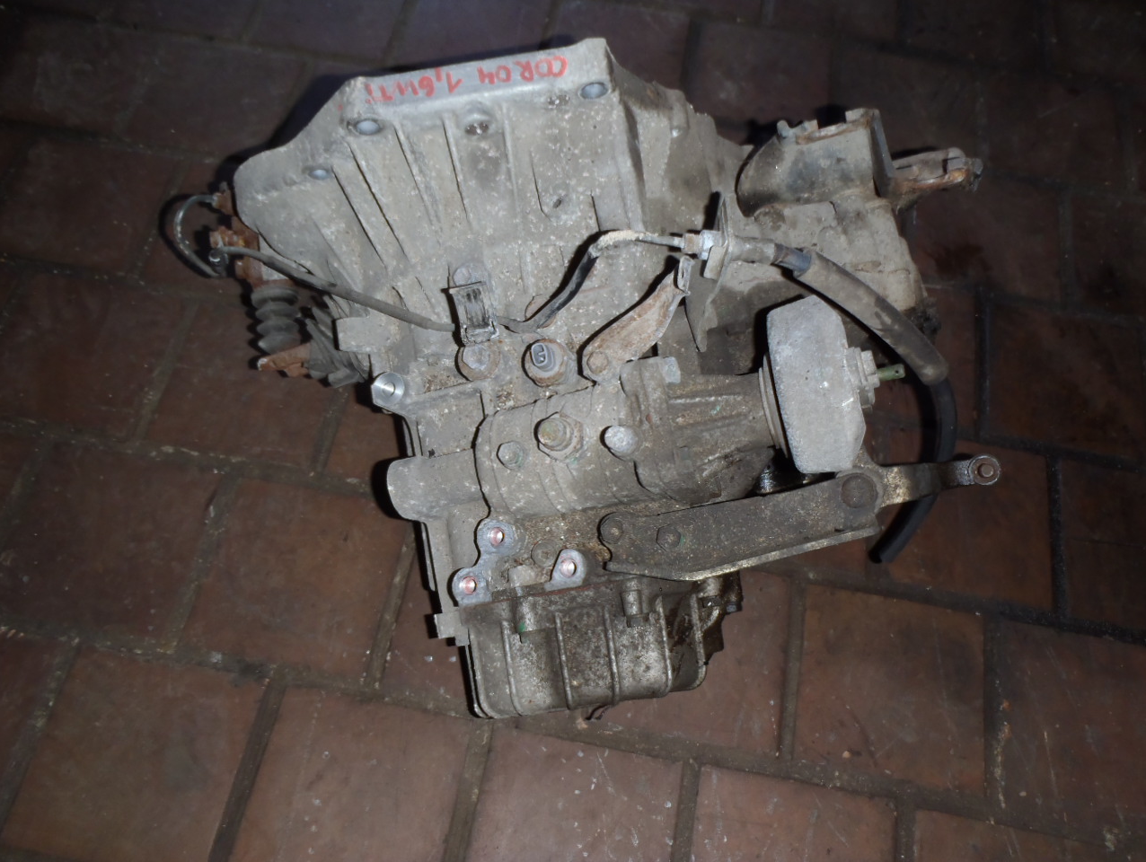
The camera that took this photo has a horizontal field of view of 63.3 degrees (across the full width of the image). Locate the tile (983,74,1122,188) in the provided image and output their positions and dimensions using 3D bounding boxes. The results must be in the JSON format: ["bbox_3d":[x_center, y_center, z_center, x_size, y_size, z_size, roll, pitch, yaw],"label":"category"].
[{"bbox_3d":[0.535,-0.334,1.045,0.149,0.015,0.147,10,64,2],"label":"tile"}]

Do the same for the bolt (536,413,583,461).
[{"bbox_3d":[-0.010,0.002,0.545,0.026,0.024,0.026,0,76,22],"label":"bolt"}]

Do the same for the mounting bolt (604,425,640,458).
[{"bbox_3d":[0.028,0.006,0.535,0.019,0.015,0.019,-2,84,14],"label":"mounting bolt"}]

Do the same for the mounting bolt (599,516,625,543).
[{"bbox_3d":[0.023,0.059,0.550,0.014,0.009,0.014,0,76,22],"label":"mounting bolt"}]

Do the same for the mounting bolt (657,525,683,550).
[{"bbox_3d":[0.059,0.065,0.570,0.015,0.008,0.015,-2,84,14],"label":"mounting bolt"}]

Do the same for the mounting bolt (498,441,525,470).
[{"bbox_3d":[-0.036,0.014,0.550,0.016,0.009,0.016,-2,84,14],"label":"mounting bolt"}]

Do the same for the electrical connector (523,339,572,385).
[{"bbox_3d":[-0.017,-0.043,0.560,0.026,0.024,0.026,17,83,25],"label":"electrical connector"}]

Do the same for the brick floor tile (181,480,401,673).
[{"bbox_3d":[-0.229,0.125,0.794,0.152,0.020,0.151,10,65,3],"label":"brick floor tile"}]

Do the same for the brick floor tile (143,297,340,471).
[{"bbox_3d":[-0.298,-0.040,0.869,0.153,0.020,0.150,10,65,3],"label":"brick floor tile"}]

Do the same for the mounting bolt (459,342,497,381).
[{"bbox_3d":[-0.059,-0.044,0.575,0.024,0.011,0.024,0,76,22],"label":"mounting bolt"}]

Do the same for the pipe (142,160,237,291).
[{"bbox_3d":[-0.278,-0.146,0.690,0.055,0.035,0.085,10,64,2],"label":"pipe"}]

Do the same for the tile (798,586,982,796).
[{"bbox_3d":[0.259,0.212,0.765,0.149,0.015,0.147,10,64,2],"label":"tile"}]

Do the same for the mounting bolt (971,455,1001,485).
[{"bbox_3d":[0.269,0.025,0.605,0.019,0.014,0.019,-2,84,14],"label":"mounting bolt"}]

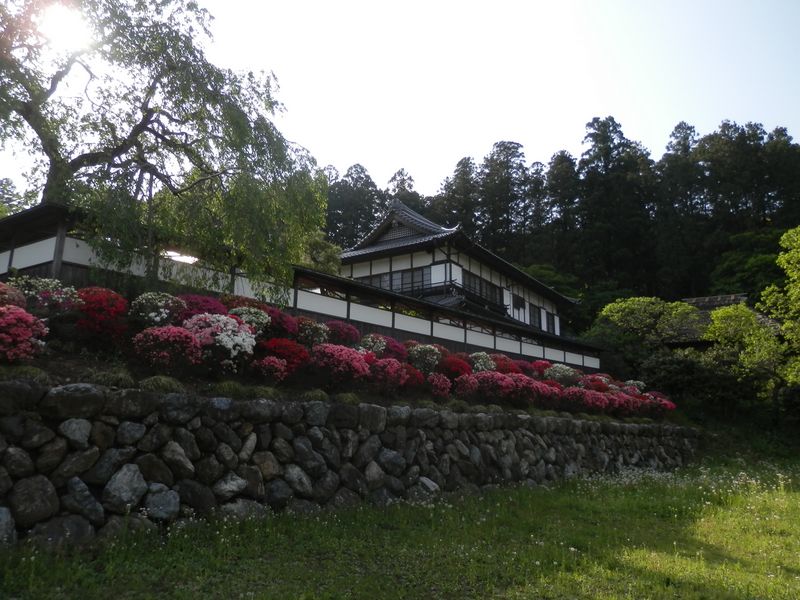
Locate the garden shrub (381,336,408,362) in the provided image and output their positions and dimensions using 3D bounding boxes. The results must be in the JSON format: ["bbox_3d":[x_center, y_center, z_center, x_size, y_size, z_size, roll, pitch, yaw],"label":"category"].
[{"bbox_3d":[-0.164,1.464,16.911,0.870,0.800,0.820,0,-13,0],"label":"garden shrub"}]

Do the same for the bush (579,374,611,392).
[{"bbox_3d":[9.029,3.900,26.824,1.441,0.847,1.340,1,-14,-3],"label":"bush"}]

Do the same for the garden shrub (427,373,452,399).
[{"bbox_3d":[1.118,2.511,16.773,0.676,0.780,0.629,0,-14,0],"label":"garden shrub"}]

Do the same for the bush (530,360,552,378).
[{"bbox_3d":[6.007,2.993,24.528,0.861,0.849,0.906,-12,-18,40],"label":"bush"}]

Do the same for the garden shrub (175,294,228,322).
[{"bbox_3d":[-4.402,0.292,12.709,1.160,0.850,1.110,0,-13,0],"label":"garden shrub"}]

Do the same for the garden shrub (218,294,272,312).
[{"bbox_3d":[-3.812,0.255,14.067,1.340,0.800,1.140,0,-13,0],"label":"garden shrub"}]

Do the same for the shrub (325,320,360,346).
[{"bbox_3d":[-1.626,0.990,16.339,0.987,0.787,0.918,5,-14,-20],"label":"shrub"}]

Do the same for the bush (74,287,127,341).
[{"bbox_3d":[-5.533,0.251,10.746,0.891,1.004,0.938,-12,-18,40],"label":"bush"}]

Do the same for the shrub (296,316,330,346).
[{"bbox_3d":[-2.241,0.860,15.054,0.840,0.860,0.885,0,-14,0],"label":"shrub"}]

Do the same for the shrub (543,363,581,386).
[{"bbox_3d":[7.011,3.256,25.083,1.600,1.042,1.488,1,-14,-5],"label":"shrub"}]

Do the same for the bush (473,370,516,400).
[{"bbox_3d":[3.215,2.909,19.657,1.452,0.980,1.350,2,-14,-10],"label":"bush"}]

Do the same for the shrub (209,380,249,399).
[{"bbox_3d":[-3.241,1.672,10.883,0.740,0.310,0.630,0,-13,0],"label":"shrub"}]

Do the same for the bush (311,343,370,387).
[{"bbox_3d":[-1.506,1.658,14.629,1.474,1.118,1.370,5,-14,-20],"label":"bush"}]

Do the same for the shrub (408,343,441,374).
[{"bbox_3d":[0.769,1.899,18.134,0.974,0.964,0.906,0,-14,0],"label":"shrub"}]

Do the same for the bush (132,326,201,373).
[{"bbox_3d":[-4.375,0.961,10.758,1.290,0.950,1.230,0,-13,0],"label":"bush"}]

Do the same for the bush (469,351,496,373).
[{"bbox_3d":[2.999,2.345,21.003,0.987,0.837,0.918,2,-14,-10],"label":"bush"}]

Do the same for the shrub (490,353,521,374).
[{"bbox_3d":[4.005,2.408,21.849,1.200,0.850,1.140,0,-13,0],"label":"shrub"}]

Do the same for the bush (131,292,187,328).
[{"bbox_3d":[-4.976,0.277,11.855,1.097,0.862,1.154,-12,-18,40],"label":"bush"}]

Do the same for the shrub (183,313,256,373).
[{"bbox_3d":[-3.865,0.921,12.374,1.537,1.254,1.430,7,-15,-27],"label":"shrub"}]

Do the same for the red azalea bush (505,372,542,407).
[{"bbox_3d":[4.359,3.136,20.476,1.143,1.134,1.203,0,-14,0],"label":"red azalea bush"}]

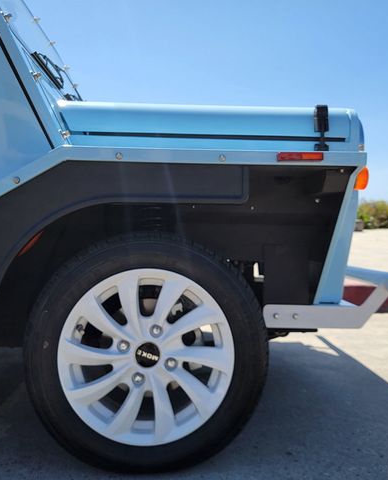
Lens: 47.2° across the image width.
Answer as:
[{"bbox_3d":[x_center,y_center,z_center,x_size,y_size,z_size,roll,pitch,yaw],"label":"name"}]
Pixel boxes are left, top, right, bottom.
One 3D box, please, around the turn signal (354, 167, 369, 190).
[{"bbox_3d":[0.390,-0.143,1.035,0.035,0.057,0.060,0,4,-1],"label":"turn signal"}]

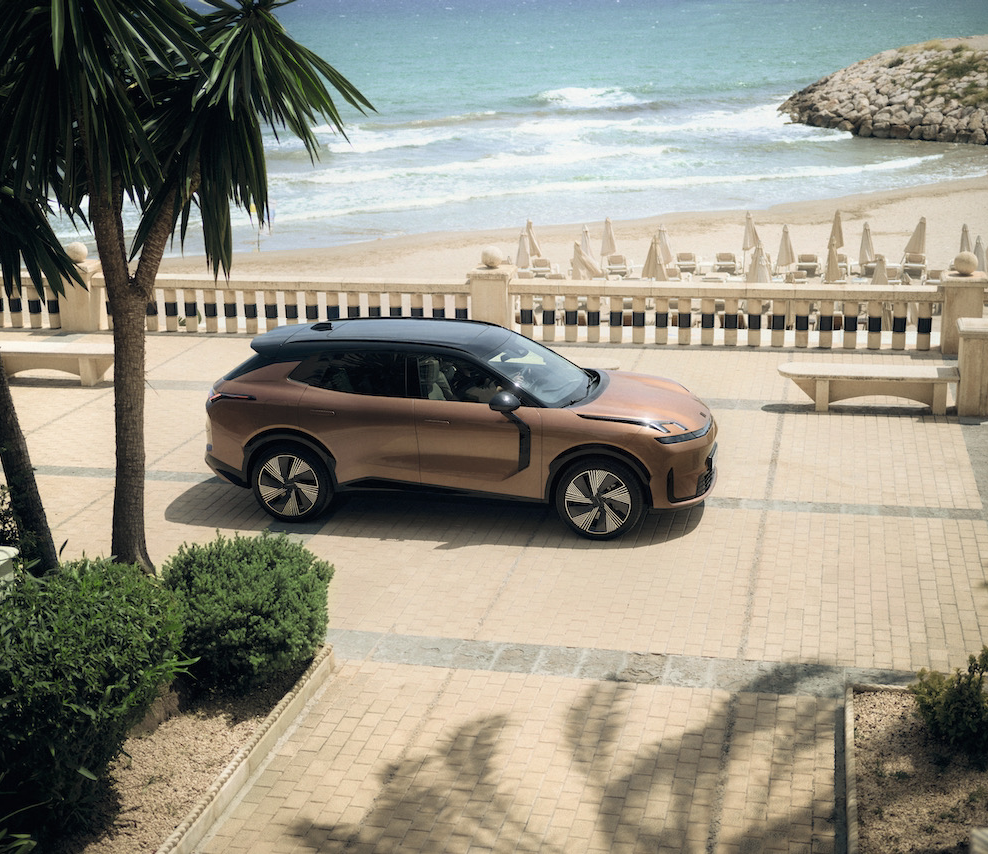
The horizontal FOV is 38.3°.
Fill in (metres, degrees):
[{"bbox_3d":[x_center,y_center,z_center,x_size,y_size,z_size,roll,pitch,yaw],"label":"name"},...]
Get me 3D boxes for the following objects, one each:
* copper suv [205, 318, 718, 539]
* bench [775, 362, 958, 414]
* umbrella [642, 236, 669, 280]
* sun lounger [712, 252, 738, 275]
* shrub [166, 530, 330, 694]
[{"bbox_3d":[-0.328,-0.116,13.324,4.820,1.680,1.950,2,17,14],"label":"copper suv"},{"bbox_3d":[4.224,-0.430,16.146,1.970,0.450,0.570,2,17,13],"label":"bench"},{"bbox_3d":[4.712,-4.554,41.523,0.750,2.050,0.700,2,17,13],"label":"umbrella"},{"bbox_3d":[7.556,-5.465,46.000,0.700,0.730,1.900,2,17,13],"label":"sun lounger"},{"bbox_3d":[-1.702,1.224,9.845,1.160,0.920,1.140,2,17,13],"label":"shrub"}]

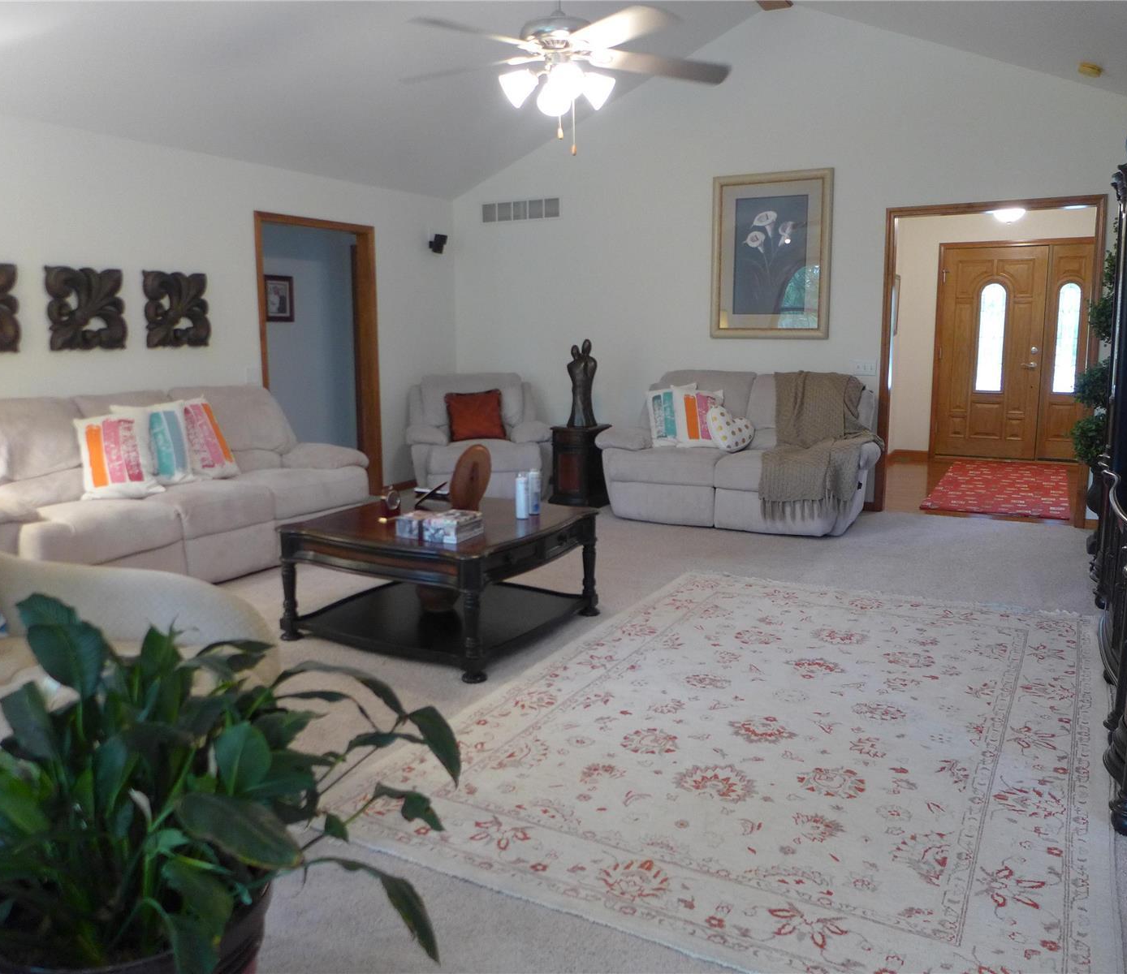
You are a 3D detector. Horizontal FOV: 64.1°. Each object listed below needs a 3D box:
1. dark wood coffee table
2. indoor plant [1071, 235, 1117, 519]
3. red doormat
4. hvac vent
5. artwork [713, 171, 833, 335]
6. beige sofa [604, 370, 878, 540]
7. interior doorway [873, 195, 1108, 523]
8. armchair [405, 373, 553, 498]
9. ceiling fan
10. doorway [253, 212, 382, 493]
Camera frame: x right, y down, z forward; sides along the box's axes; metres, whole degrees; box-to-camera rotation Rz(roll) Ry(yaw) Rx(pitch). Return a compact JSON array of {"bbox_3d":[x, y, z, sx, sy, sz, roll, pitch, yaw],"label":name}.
[{"bbox_3d":[-0.535,0.382,4.039,1.070,0.480,1.020,5,11,29],"label":"dark wood coffee table"},{"bbox_3d":[3.062,-0.520,4.976,0.430,1.850,0.430,5,11,29],"label":"indoor plant"},{"bbox_3d":[3.639,-0.027,7.465,0.950,0.015,2.680,5,11,29],"label":"red doormat"},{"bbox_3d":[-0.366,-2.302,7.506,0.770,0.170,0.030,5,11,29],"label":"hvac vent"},{"bbox_3d":[1.495,-1.670,6.542,0.885,1.175,0.040,5,11,29],"label":"artwork"},{"bbox_3d":[1.274,-0.288,6.253,1.830,1.000,1.030,5,11,29],"label":"beige sofa"},{"bbox_3d":[2.814,-0.825,6.020,1.300,2.100,0.150,5,11,29],"label":"interior doorway"},{"bbox_3d":[-0.691,-0.434,7.236,1.080,1.000,0.980,-3,10,-10],"label":"armchair"},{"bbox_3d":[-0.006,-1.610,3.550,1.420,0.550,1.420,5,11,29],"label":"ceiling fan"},{"bbox_3d":[-1.792,-0.882,6.678,0.150,2.100,1.180,5,11,29],"label":"doorway"}]

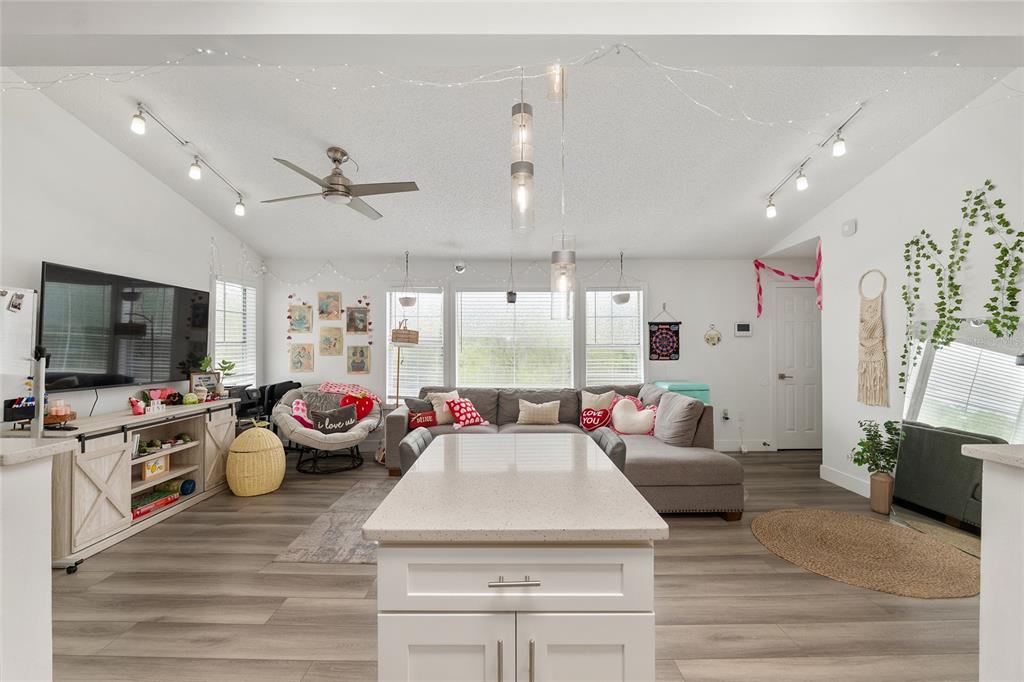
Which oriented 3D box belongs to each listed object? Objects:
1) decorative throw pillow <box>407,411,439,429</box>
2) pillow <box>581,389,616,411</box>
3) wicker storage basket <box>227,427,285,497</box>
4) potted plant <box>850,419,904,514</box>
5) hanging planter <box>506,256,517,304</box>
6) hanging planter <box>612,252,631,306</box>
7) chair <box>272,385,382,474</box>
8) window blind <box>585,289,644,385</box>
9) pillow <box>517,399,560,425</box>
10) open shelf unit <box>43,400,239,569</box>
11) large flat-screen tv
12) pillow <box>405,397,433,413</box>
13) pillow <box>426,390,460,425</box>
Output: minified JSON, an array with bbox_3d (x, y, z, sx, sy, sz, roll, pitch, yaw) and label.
[{"bbox_3d":[-0.920,0.808,4.100,0.330,0.200,0.110,0,-19,-28],"label":"decorative throw pillow"},{"bbox_3d":[0.918,0.690,4.230,0.400,0.380,0.130,0,-19,0],"label":"pillow"},{"bbox_3d":[-2.340,1.080,3.660,0.470,0.600,0.470,0,0,-30],"label":"wicker storage basket"},{"bbox_3d":[2.830,0.975,3.100,0.380,0.730,0.340,0,-1,0],"label":"potted plant"},{"bbox_3d":[-0.002,-0.738,4.830,0.115,0.580,0.115,0,0,0],"label":"hanging planter"},{"bbox_3d":[1.320,-0.766,4.800,0.215,0.650,0.210,0,-1,0],"label":"hanging planter"},{"bbox_3d":[-2.060,0.950,4.430,1.100,0.860,1.020,0,0,-23],"label":"chair"},{"bbox_3d":[1.270,0.050,4.920,0.740,1.400,0.060,0,-1,0],"label":"window blind"},{"bbox_3d":[0.300,0.785,4.430,0.480,0.310,0.140,0,-18,0],"label":"pillow"},{"bbox_3d":[-2.910,0.978,3.200,0.420,0.800,1.520,0,0,0],"label":"open shelf unit"},{"bbox_3d":[-2.965,-0.068,3.200,0.060,0.825,1.430,1,-1,-1],"label":"large flat-screen tv"},{"bbox_3d":[-1.005,0.790,4.420,0.370,0.330,0.130,0,-15,-20],"label":"pillow"},{"bbox_3d":[-0.790,0.755,4.500,0.420,0.420,0.150,0,-18,-5],"label":"pillow"}]

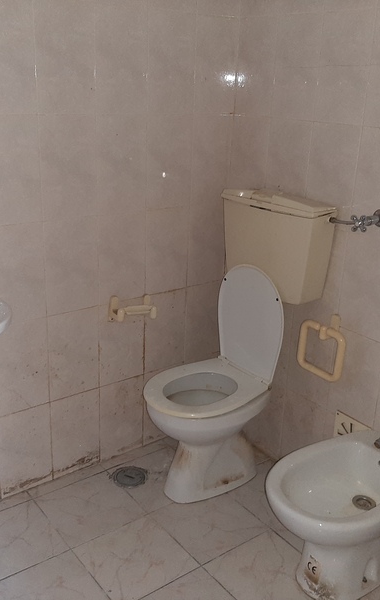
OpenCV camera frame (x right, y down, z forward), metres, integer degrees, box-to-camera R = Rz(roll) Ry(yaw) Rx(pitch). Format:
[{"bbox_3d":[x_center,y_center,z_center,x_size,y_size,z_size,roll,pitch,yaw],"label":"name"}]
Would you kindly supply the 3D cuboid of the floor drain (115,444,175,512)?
[{"bbox_3d":[-0.228,0.680,2.388,0.130,0.015,0.130,-12,24,-35],"label":"floor drain"}]

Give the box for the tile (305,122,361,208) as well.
[{"bbox_3d":[0.471,-0.410,2.069,0.010,0.330,0.200,-12,24,-35],"label":"tile"}]

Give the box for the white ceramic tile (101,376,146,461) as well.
[{"bbox_3d":[-0.272,0.471,2.489,0.200,0.330,0.010,-13,25,-36],"label":"white ceramic tile"}]

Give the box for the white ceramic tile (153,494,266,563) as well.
[{"bbox_3d":[0.064,0.781,2.174,0.302,0.010,0.302,-12,24,-35],"label":"white ceramic tile"}]

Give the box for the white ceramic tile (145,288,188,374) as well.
[{"bbox_3d":[-0.101,0.124,2.502,0.201,0.333,0.010,-12,24,-35],"label":"white ceramic tile"}]

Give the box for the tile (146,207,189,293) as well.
[{"bbox_3d":[-0.088,-0.188,2.382,0.200,0.330,0.010,-12,24,-35],"label":"tile"}]

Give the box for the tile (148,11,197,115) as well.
[{"bbox_3d":[-0.064,-0.814,2.162,0.200,0.330,0.010,-12,24,-35],"label":"tile"}]

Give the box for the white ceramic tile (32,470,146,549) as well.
[{"bbox_3d":[-0.355,0.741,2.227,0.300,0.010,0.300,-12,24,-35],"label":"white ceramic tile"}]

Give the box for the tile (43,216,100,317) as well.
[{"bbox_3d":[-0.408,-0.117,2.149,0.200,0.330,0.010,-12,24,-35],"label":"tile"}]

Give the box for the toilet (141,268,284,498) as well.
[{"bbox_3d":[0.066,0.305,2.272,0.505,0.812,0.364,-12,24,-35],"label":"toilet"}]

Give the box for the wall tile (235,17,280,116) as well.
[{"bbox_3d":[0.243,-0.840,2.259,0.010,0.333,0.201,-13,24,-35],"label":"wall tile"}]

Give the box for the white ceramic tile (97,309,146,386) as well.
[{"bbox_3d":[-0.260,0.159,2.377,0.200,0.330,0.010,-13,25,-36],"label":"white ceramic tile"}]

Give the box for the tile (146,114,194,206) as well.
[{"bbox_3d":[-0.076,-0.501,2.272,0.200,0.330,0.010,-12,24,-35],"label":"tile"}]

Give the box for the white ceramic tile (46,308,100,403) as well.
[{"bbox_3d":[-0.422,0.195,2.268,0.201,0.333,0.010,-12,24,-35],"label":"white ceramic tile"}]

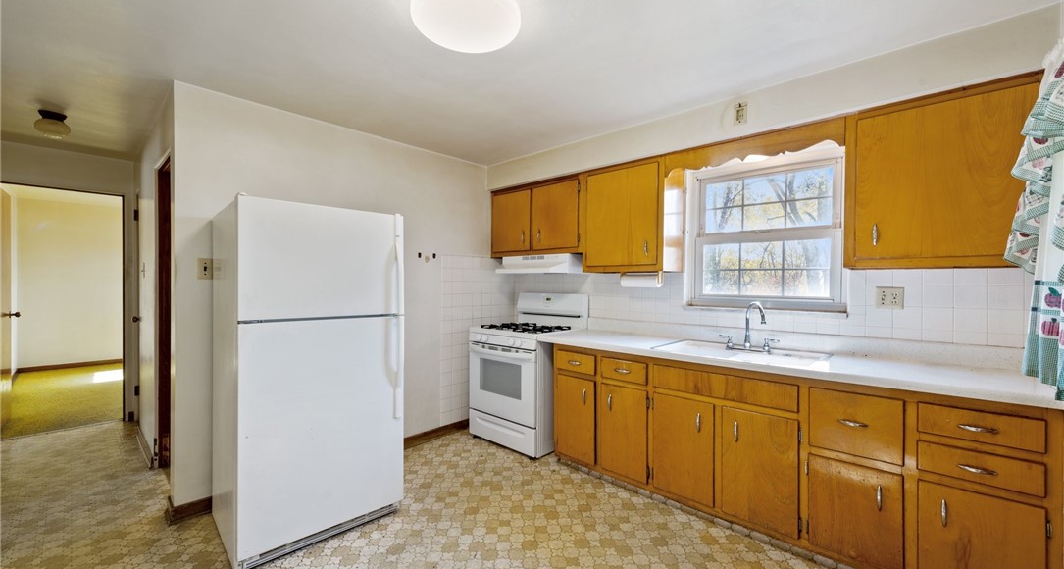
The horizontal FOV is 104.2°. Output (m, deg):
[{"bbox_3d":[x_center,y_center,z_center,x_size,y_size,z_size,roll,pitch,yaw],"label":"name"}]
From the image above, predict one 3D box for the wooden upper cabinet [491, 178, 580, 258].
[{"bbox_3d":[0.109,-0.543,3.638,1.048,0.601,0.337,0,0,43],"label":"wooden upper cabinet"}]

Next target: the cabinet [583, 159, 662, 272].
[{"bbox_3d":[0.733,-0.463,3.056,0.640,0.751,0.337,0,0,43],"label":"cabinet"}]

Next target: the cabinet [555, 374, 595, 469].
[{"bbox_3d":[0.507,0.933,3.075,0.350,0.595,0.619,0,0,43],"label":"cabinet"}]

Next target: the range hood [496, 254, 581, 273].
[{"bbox_3d":[0.090,-0.167,3.599,0.762,0.150,0.420,0,0,43],"label":"range hood"}]

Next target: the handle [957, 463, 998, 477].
[{"bbox_3d":[1.671,0.696,1.551,0.102,0.018,0.026,0,0,43],"label":"handle"}]

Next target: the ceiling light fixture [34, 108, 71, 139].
[{"bbox_3d":[-3.089,-1.021,2.670,0.155,0.160,0.155,0,0,43],"label":"ceiling light fixture"}]

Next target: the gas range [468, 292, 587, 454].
[{"bbox_3d":[-0.025,0.692,3.460,0.762,1.198,0.690,0,0,43],"label":"gas range"}]

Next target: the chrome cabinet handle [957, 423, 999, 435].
[{"bbox_3d":[1.672,0.542,1.550,0.103,0.018,0.026,0,0,43],"label":"chrome cabinet handle"}]

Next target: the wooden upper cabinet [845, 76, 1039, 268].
[{"bbox_3d":[1.909,-0.453,1.960,0.645,0.751,0.337,0,0,43],"label":"wooden upper cabinet"}]

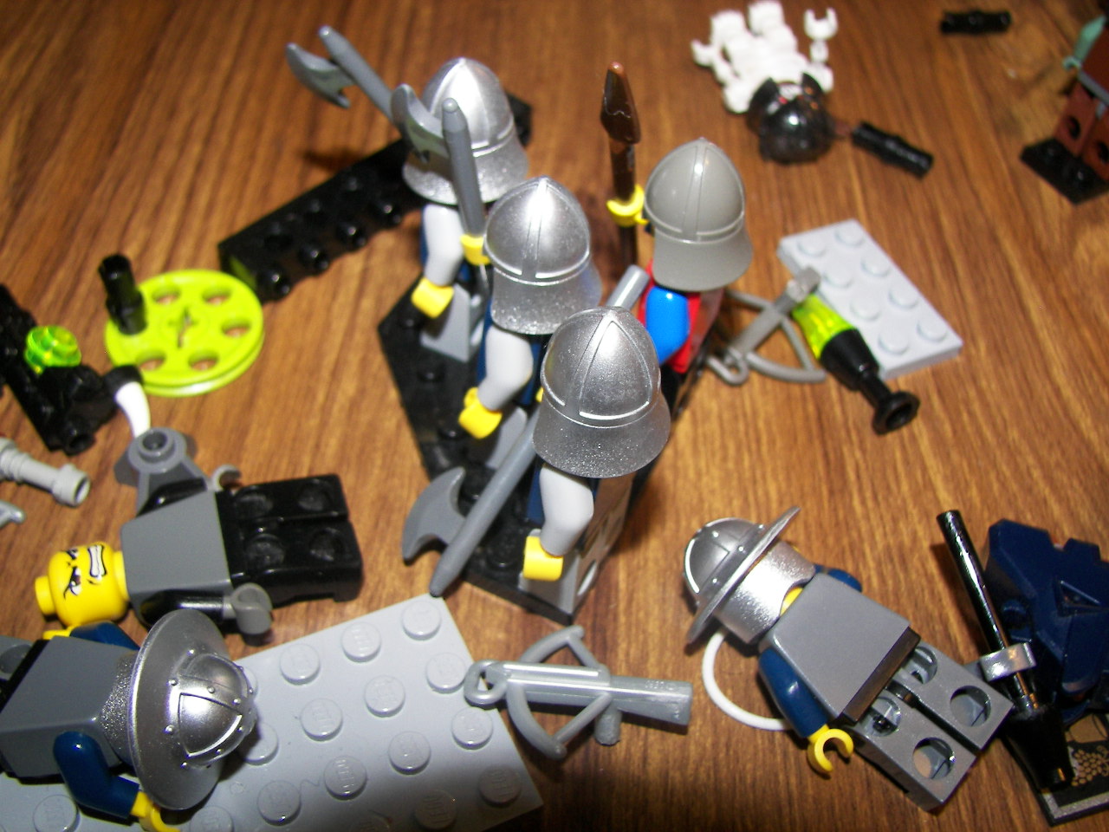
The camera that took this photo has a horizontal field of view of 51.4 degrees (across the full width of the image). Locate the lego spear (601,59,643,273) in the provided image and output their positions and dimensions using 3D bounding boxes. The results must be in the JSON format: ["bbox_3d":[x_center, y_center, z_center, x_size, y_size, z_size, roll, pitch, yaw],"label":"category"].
[{"bbox_3d":[0.010,-0.031,0.162,0.004,0.063,0.005,23,77,12],"label":"lego spear"}]

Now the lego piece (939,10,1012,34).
[{"bbox_3d":[0.091,-0.085,0.248,0.017,0.006,0.006,-10,53,-14],"label":"lego piece"}]

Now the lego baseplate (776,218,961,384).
[{"bbox_3d":[0.054,-0.021,0.198,0.016,0.005,0.032,-18,56,-19],"label":"lego baseplate"}]

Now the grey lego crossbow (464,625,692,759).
[{"bbox_3d":[0.003,0.036,0.145,0.029,0.011,0.023,4,34,5],"label":"grey lego crossbow"}]

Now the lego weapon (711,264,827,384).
[{"bbox_3d":[0.036,-0.017,0.188,0.024,0.011,0.029,35,56,20],"label":"lego weapon"}]

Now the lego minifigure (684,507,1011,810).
[{"bbox_3d":[0.035,0.030,0.149,0.043,0.021,0.025,39,66,12],"label":"lego minifigure"}]

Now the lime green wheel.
[{"bbox_3d":[-0.057,-0.013,0.180,0.024,0.004,0.024,3,51,-4],"label":"lime green wheel"}]

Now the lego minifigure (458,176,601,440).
[{"bbox_3d":[-0.006,-0.014,0.155,0.021,0.045,0.023,23,53,12],"label":"lego minifigure"}]

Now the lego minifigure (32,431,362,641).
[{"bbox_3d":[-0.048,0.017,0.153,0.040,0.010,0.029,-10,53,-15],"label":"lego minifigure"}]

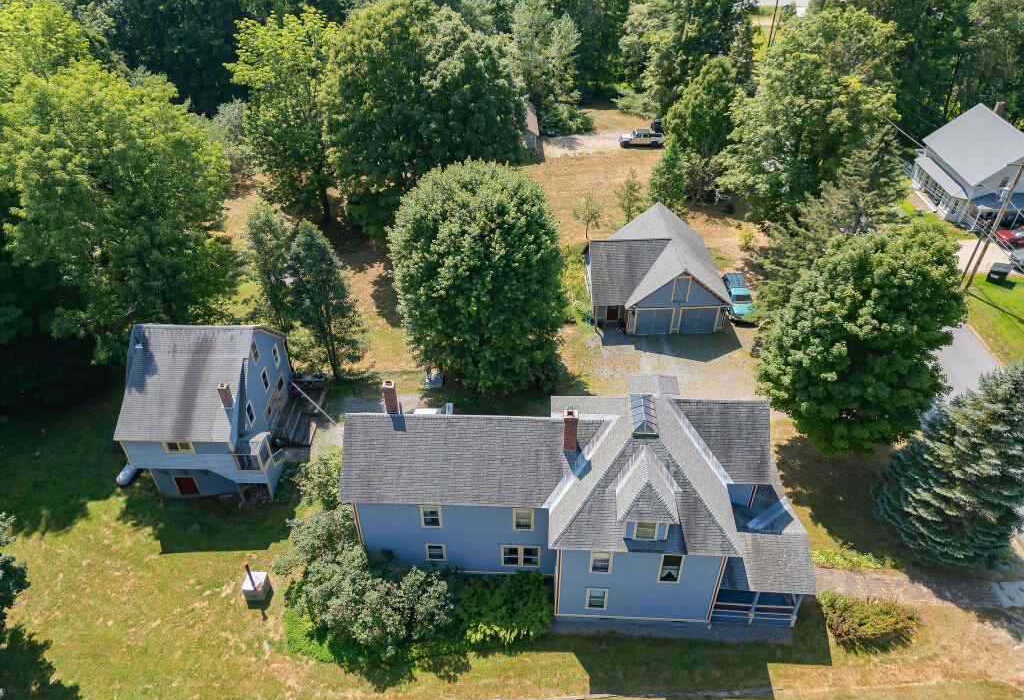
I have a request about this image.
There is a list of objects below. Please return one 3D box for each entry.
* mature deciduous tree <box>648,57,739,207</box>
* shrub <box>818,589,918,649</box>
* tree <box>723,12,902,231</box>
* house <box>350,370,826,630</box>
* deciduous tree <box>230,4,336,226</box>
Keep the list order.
[{"bbox_3d":[18.755,-21.298,69.824,8.000,14.500,7.600,-1,37,0],"label":"mature deciduous tree"},{"bbox_3d":[17.840,13.436,35.530,5.000,1.600,2.600,1,36,3],"label":"shrub"},{"bbox_3d":[27.259,-20.935,66.406,15.000,19.954,15.000,1,36,3],"label":"tree"},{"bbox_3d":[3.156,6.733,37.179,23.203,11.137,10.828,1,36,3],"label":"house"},{"bbox_3d":[-21.567,-21.849,68.639,9.154,20.435,9.154,1,36,3],"label":"deciduous tree"}]

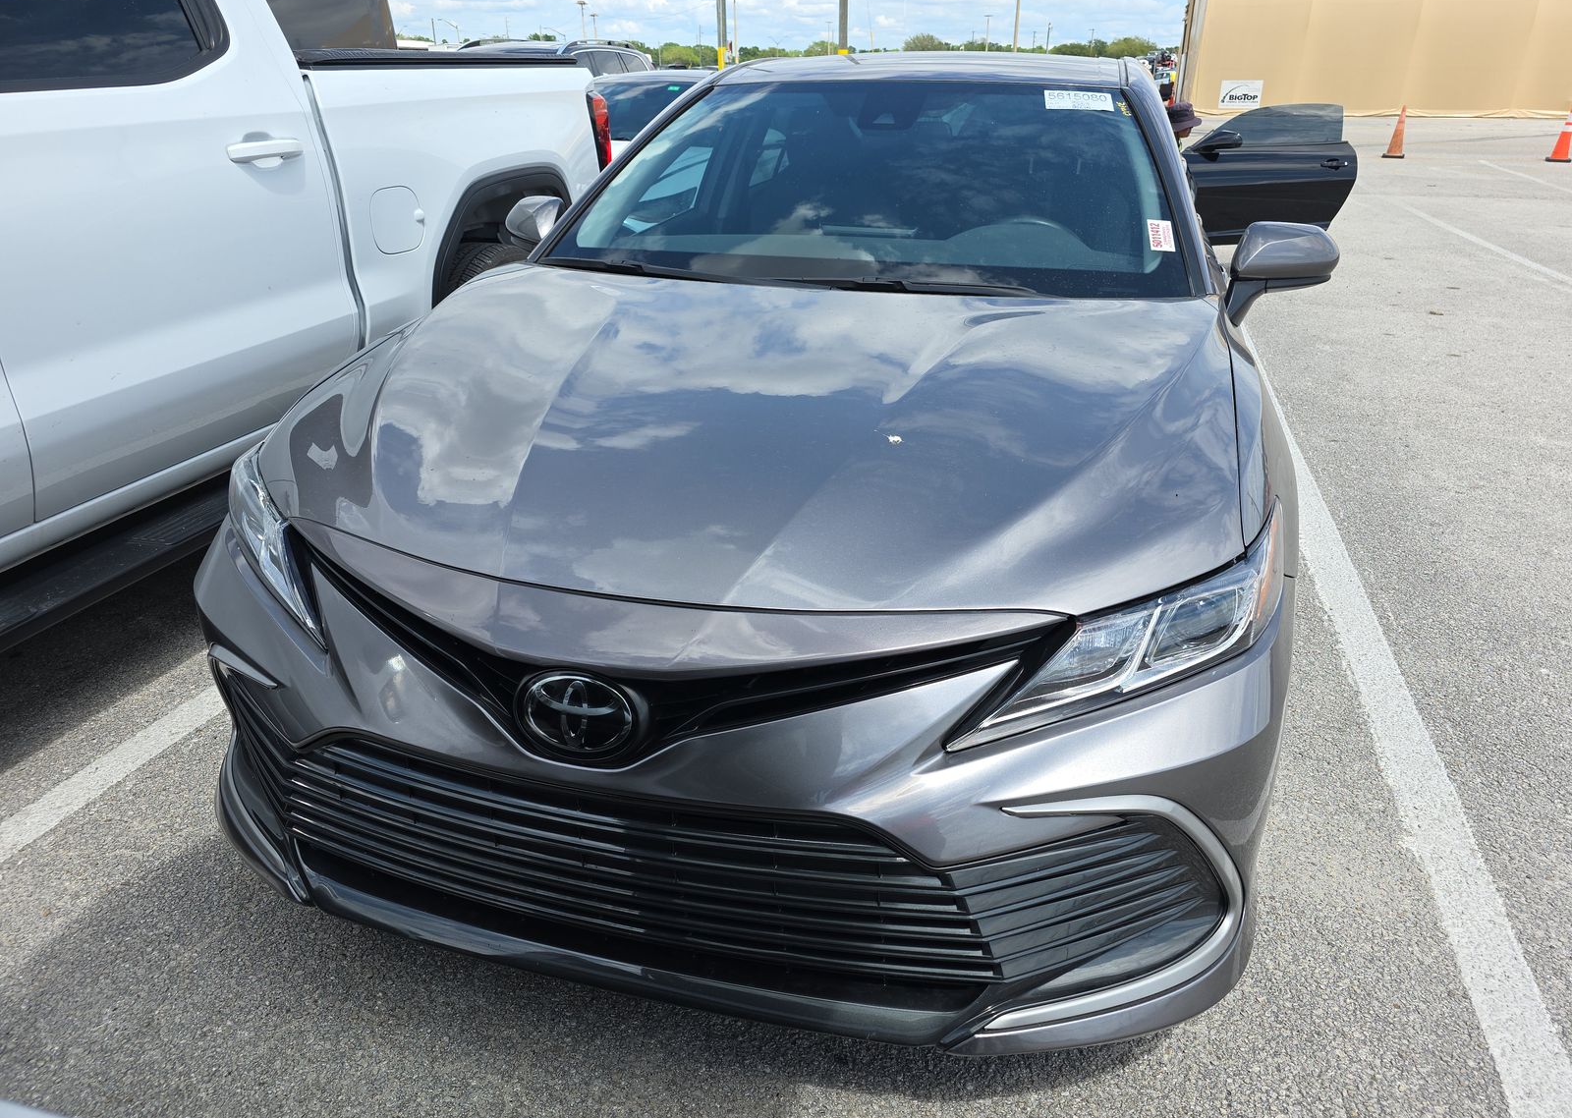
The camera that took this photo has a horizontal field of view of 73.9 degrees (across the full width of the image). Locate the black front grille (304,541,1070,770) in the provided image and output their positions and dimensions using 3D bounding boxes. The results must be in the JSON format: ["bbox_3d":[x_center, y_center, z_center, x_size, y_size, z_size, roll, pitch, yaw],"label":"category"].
[{"bbox_3d":[-0.230,0.143,1.379,1.120,0.170,0.240,7,26,15],"label":"black front grille"}]

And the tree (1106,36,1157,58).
[{"bbox_3d":[49.814,-72.485,151.302,7.790,6.091,7.011,7,26,15],"label":"tree"}]

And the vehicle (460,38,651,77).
[{"bbox_3d":[-2.810,-4.924,11.713,1.940,1.710,4.800,6,26,13],"label":"vehicle"}]

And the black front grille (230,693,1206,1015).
[{"bbox_3d":[-0.221,0.389,1.502,1.620,0.340,0.270,7,26,15],"label":"black front grille"}]

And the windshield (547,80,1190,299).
[{"bbox_3d":[0.206,-0.935,2.558,1.490,0.150,1.000,7,51,15],"label":"windshield"}]

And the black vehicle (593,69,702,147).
[{"bbox_3d":[-0.739,-2.998,7.975,1.860,1.410,4.750,7,26,15],"label":"black vehicle"}]

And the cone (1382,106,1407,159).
[{"bbox_3d":[11.499,-7.998,19.572,0.370,0.885,0.370,7,26,15],"label":"cone"}]

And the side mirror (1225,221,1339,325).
[{"bbox_3d":[1.143,-0.655,2.420,0.225,0.235,0.180,7,26,15],"label":"side mirror"}]

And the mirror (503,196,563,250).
[{"bbox_3d":[-0.693,-0.896,2.879,0.240,0.200,0.190,7,26,15],"label":"mirror"}]

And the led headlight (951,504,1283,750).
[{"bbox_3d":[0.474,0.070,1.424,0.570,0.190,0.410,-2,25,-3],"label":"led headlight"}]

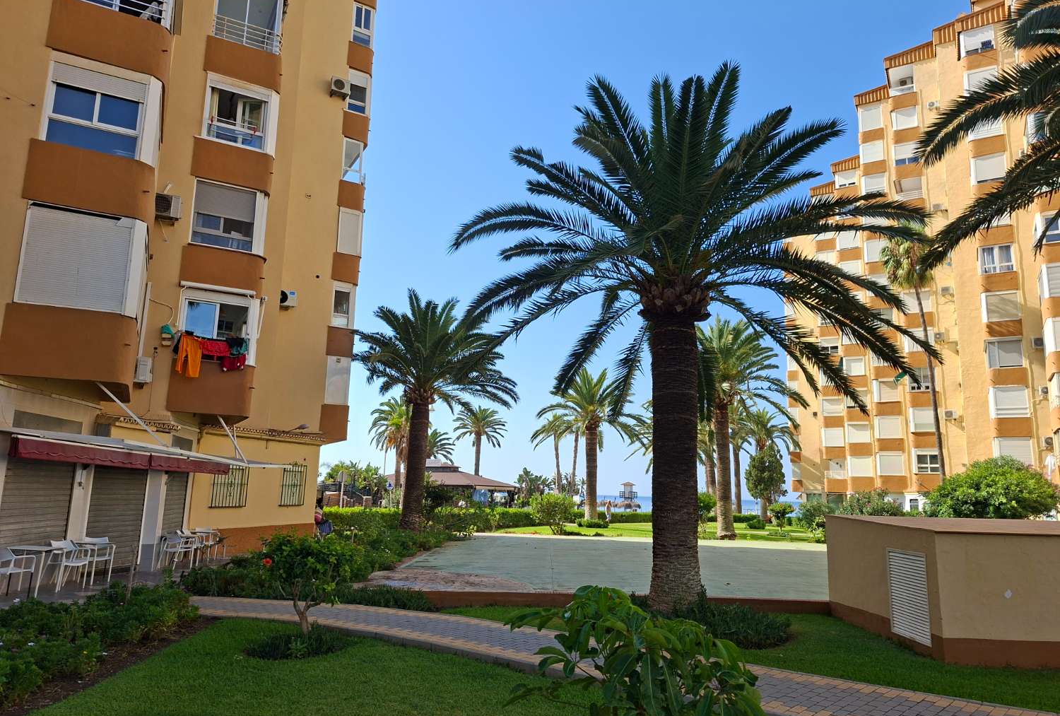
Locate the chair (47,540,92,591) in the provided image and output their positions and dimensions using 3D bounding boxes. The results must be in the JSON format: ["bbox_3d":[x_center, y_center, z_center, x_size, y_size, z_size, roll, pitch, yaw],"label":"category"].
[{"bbox_3d":[-7.471,3.345,11.424,0.580,0.790,0.550,-4,-12,28],"label":"chair"}]

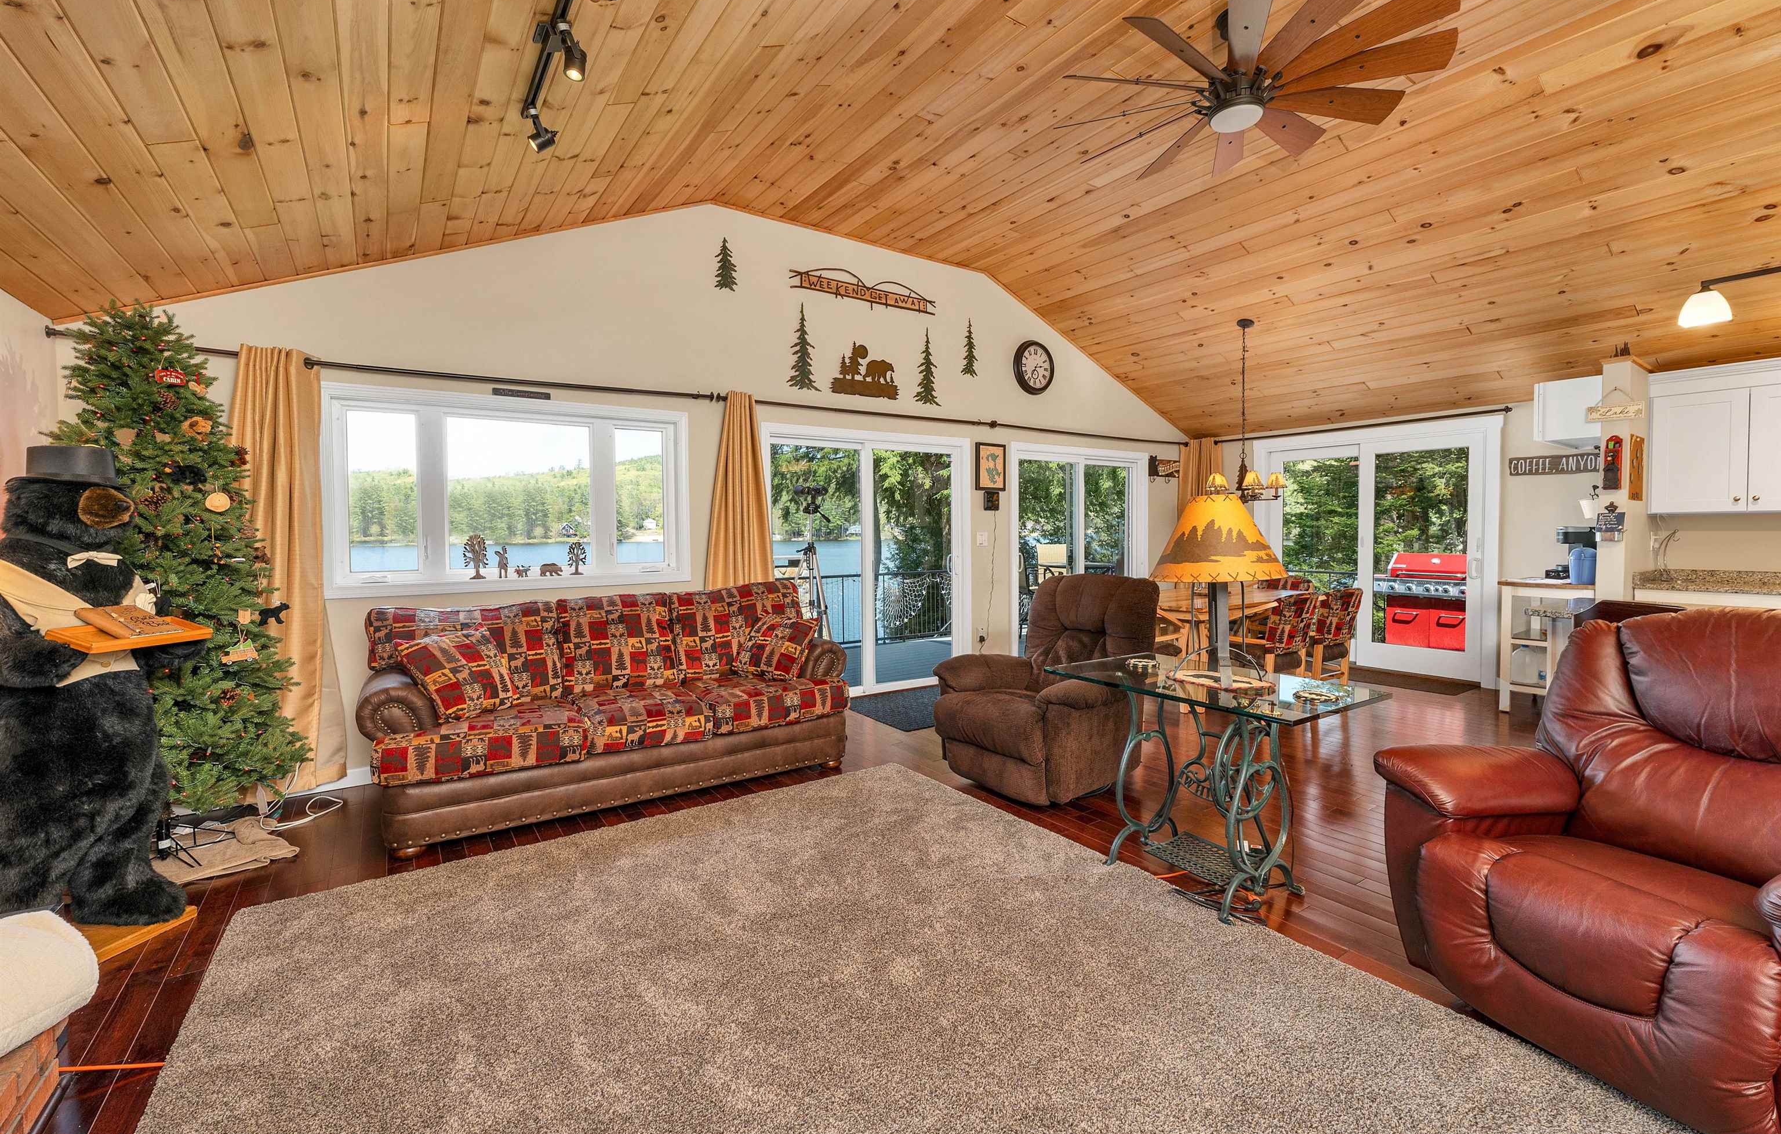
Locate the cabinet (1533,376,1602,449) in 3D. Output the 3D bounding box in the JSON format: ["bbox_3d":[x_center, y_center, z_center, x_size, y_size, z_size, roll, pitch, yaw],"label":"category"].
[{"bbox_3d":[4.865,-1.065,4.866,0.930,0.390,0.340,-3,4,-36],"label":"cabinet"}]

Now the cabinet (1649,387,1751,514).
[{"bbox_3d":[5.358,-0.745,4.591,0.330,0.800,0.420,-3,4,-36],"label":"cabinet"}]

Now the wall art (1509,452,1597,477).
[{"bbox_3d":[5.152,-0.784,5.308,0.025,0.135,0.660,-3,4,-36],"label":"wall art"}]

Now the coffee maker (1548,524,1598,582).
[{"bbox_3d":[4.899,-0.089,4.909,0.240,0.390,0.330,-3,4,-36],"label":"coffee maker"}]

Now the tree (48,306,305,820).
[{"bbox_3d":[-2.978,0.095,2.811,0.980,2.260,0.980,-3,4,-36],"label":"tree"}]

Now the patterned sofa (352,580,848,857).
[{"bbox_3d":[-1.414,0.672,3.731,2.230,0.980,0.960,-3,4,-32],"label":"patterned sofa"}]

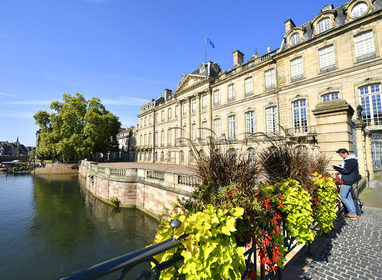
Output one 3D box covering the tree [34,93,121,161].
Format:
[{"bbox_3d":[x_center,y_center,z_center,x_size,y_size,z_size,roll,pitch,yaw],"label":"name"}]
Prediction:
[{"bbox_3d":[-41.411,-3.927,63.268,26.000,26.000,22.000,4,-7,-33],"label":"tree"}]

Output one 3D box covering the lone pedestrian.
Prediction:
[{"bbox_3d":[3.919,1.092,4.122,0.500,1.700,0.500,-5,-7,40],"label":"lone pedestrian"}]

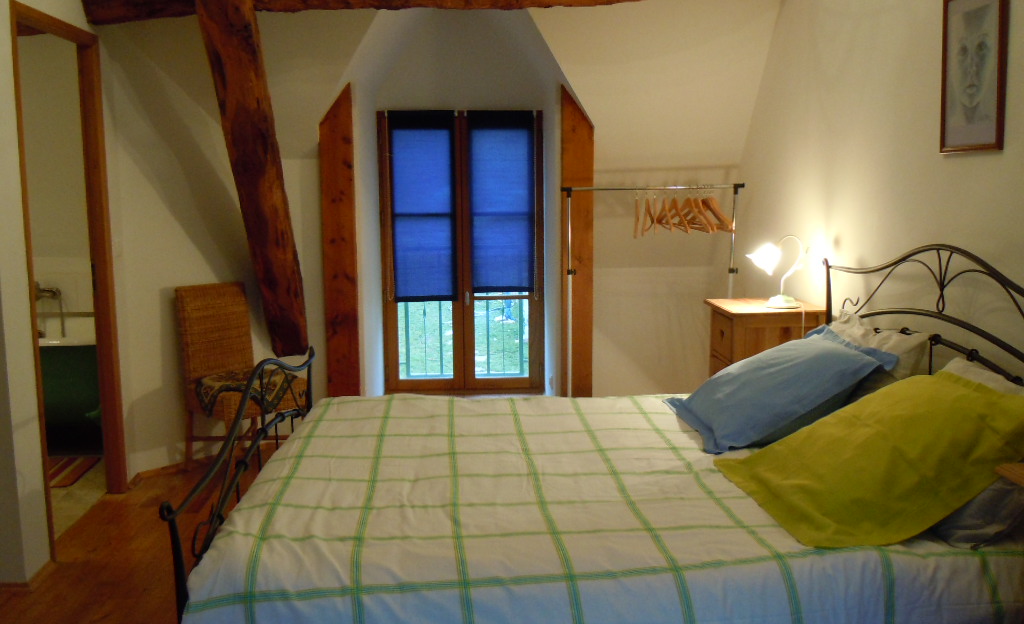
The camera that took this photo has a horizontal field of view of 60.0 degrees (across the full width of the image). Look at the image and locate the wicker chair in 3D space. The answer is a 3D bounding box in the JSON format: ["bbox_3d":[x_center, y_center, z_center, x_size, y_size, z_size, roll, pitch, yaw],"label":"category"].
[{"bbox_3d":[-1.381,0.347,4.510,0.510,0.940,0.440,7,11,41],"label":"wicker chair"}]

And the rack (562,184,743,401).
[{"bbox_3d":[0.736,0.050,4.693,0.970,1.450,0.420,-1,8,-5],"label":"rack"}]

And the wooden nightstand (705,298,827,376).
[{"bbox_3d":[1.111,0.406,3.975,0.404,0.880,0.456,-1,8,-5],"label":"wooden nightstand"}]

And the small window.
[{"bbox_3d":[-0.298,-0.356,5.390,0.978,1.692,0.120,-1,8,-5],"label":"small window"}]

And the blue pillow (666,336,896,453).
[{"bbox_3d":[0.946,0.252,3.200,0.644,0.170,0.643,-26,10,-1],"label":"blue pillow"}]

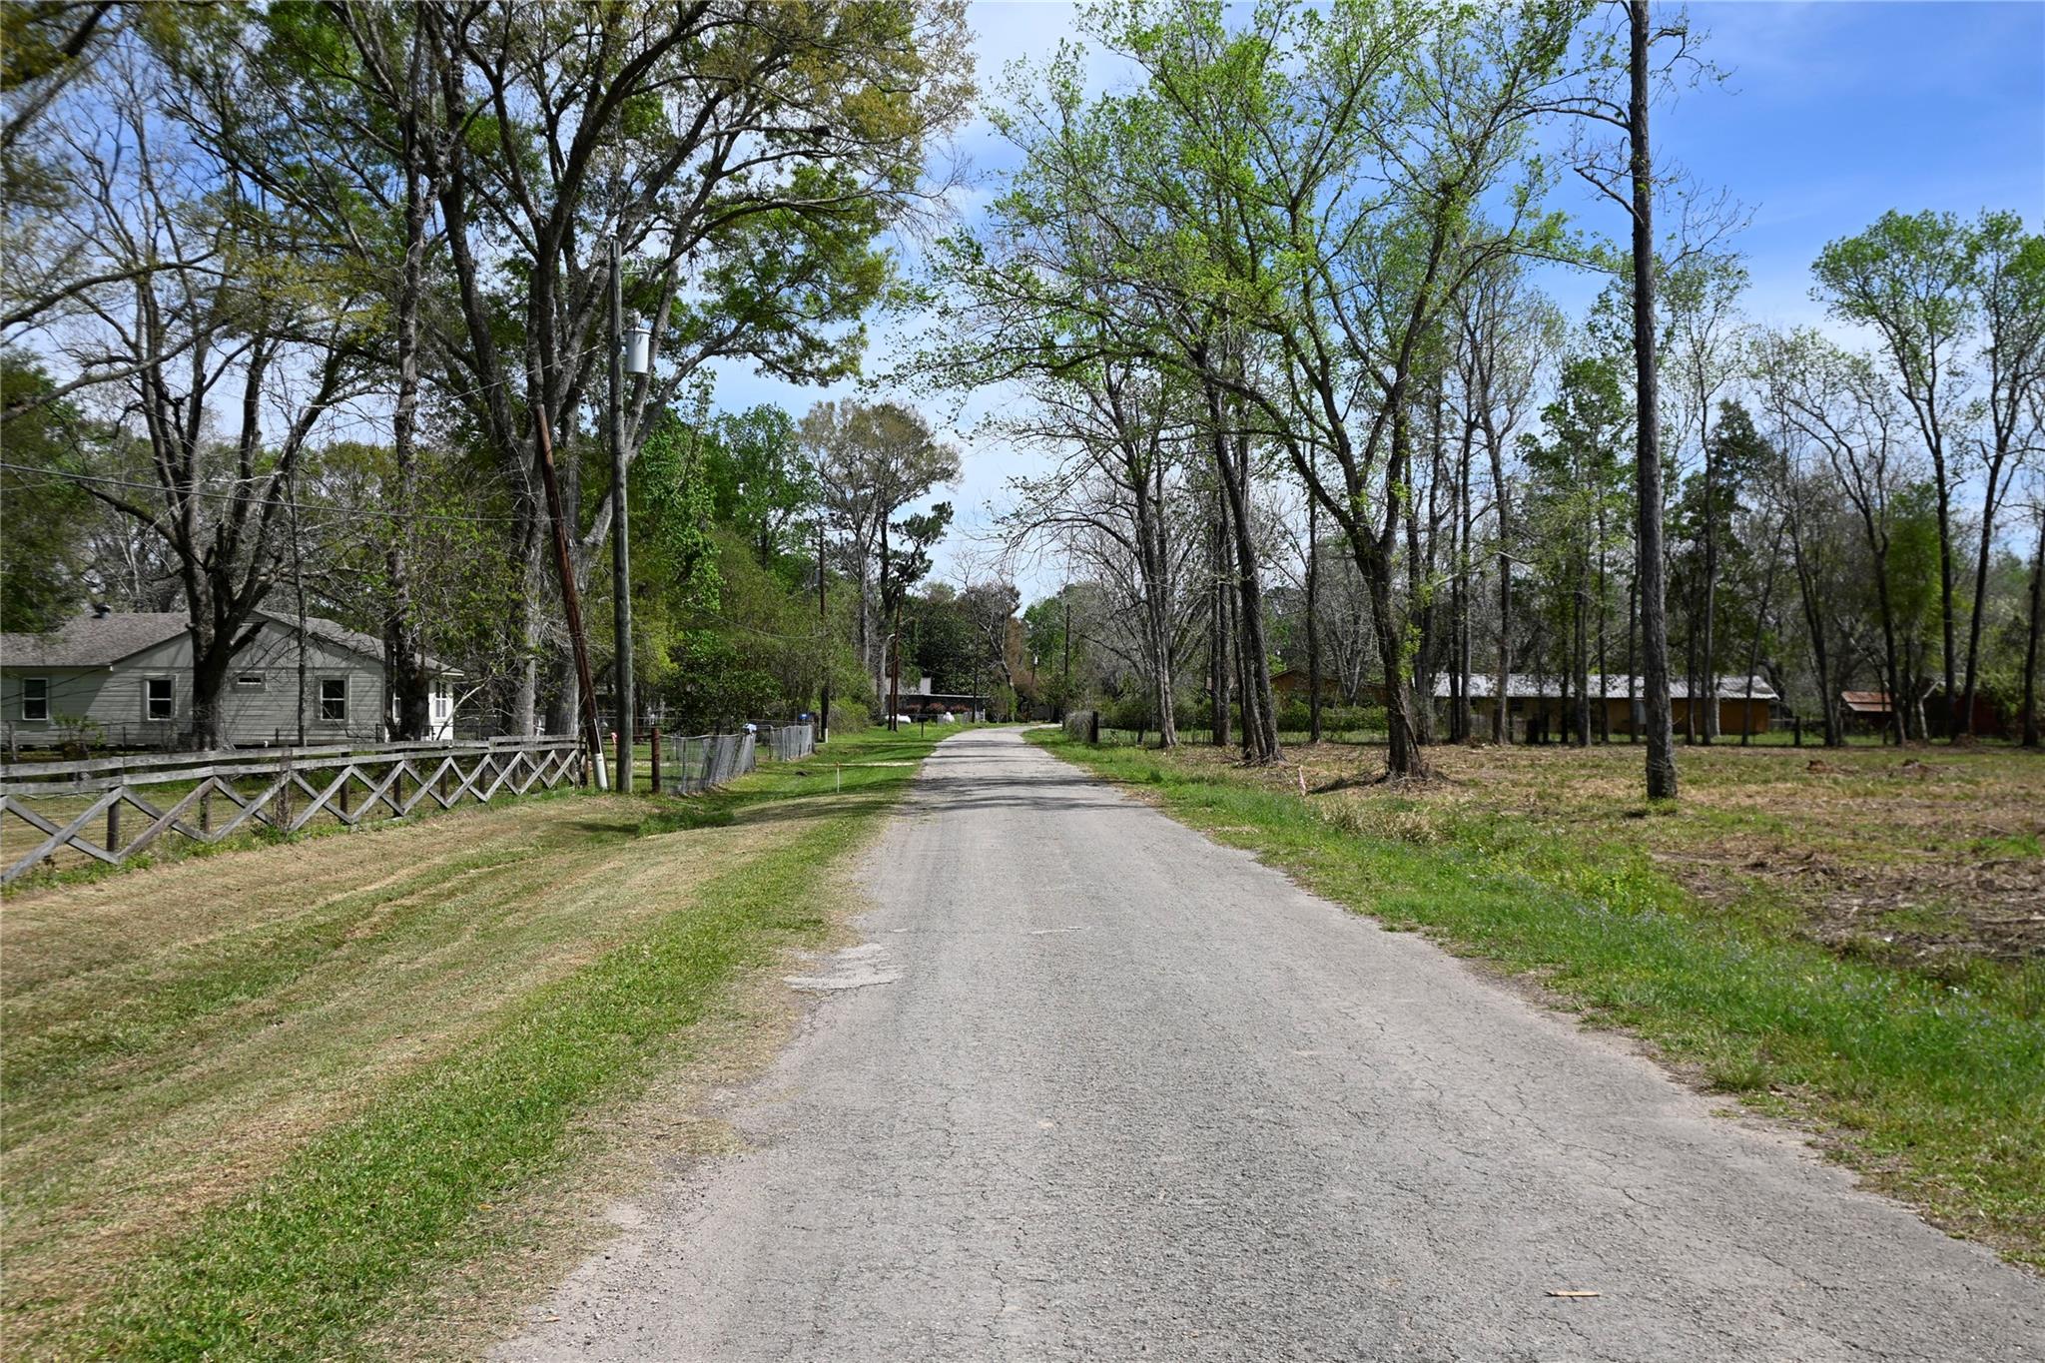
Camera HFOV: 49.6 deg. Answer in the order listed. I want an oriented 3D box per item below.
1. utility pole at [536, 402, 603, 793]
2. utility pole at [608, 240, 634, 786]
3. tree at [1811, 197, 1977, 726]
[{"bbox_3d":[-8.288,-1.582,40.536,0.250,7.170,0.250,-9,-1,0],"label":"utility pole"},{"bbox_3d":[-7.178,-2.960,39.550,0.290,9.970,0.290,-1,-1,0],"label":"utility pole"},{"bbox_3d":[35.417,-8.367,90.109,6.700,21.670,6.300,0,-1,0],"label":"tree"}]

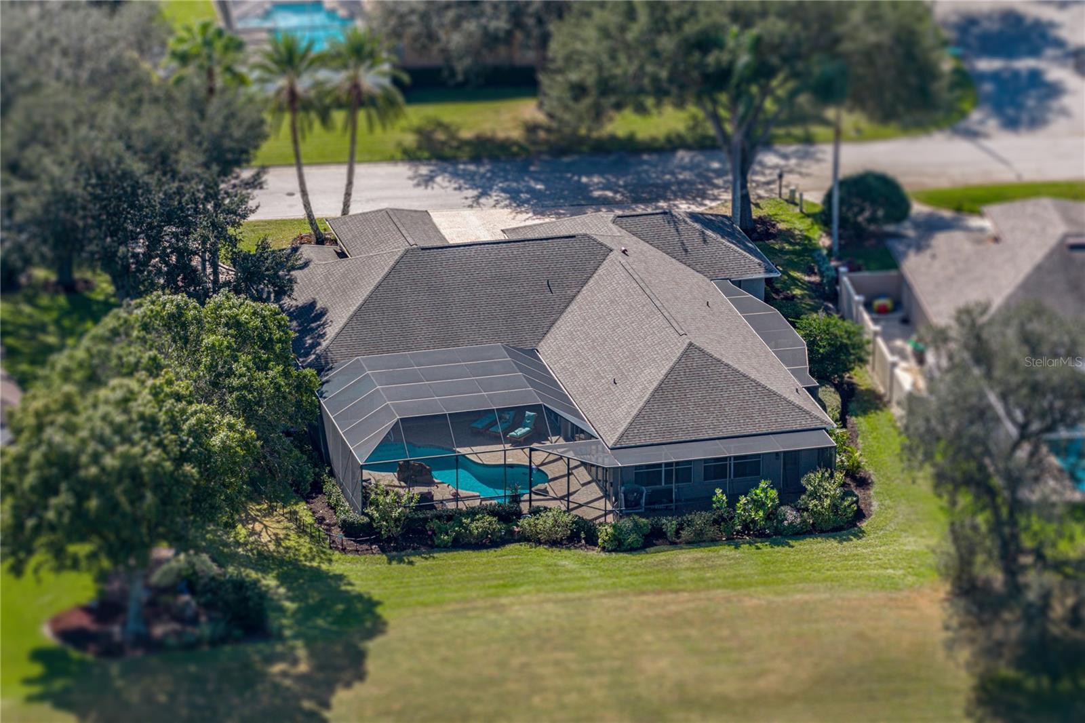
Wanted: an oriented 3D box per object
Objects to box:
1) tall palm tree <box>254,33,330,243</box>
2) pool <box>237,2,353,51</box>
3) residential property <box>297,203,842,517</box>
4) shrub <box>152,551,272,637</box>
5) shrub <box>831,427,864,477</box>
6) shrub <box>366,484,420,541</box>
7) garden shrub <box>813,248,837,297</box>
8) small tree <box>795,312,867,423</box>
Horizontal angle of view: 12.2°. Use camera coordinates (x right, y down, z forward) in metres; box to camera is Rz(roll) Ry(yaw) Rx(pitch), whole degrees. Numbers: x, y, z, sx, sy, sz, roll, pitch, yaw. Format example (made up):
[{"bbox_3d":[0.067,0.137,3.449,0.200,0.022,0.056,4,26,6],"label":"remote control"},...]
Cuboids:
[{"bbox_3d":[-12.154,-10.659,244.190,3.710,10.700,3.700,-1,22,-3],"label":"tall palm tree"},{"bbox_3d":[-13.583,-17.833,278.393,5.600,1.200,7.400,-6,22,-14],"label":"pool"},{"bbox_3d":[0.543,-1.436,227.672,23.960,5.870,31.800,-6,22,-14],"label":"residential property"},{"bbox_3d":[-13.494,9.338,204.706,4.880,2.630,3.800,-1,22,-4],"label":"shrub"},{"bbox_3d":[13.282,3.902,219.774,1.440,1.910,1.600,2,22,3],"label":"shrub"},{"bbox_3d":[-6.309,6.277,213.169,2.290,2.150,1.900,0,22,-2],"label":"shrub"},{"bbox_3d":[13.432,-4.257,239.918,1.130,2.220,1.200,2,22,3],"label":"garden shrub"},{"bbox_3d":[12.901,0.331,224.397,3.250,5.130,3.200,2,22,3],"label":"small tree"}]

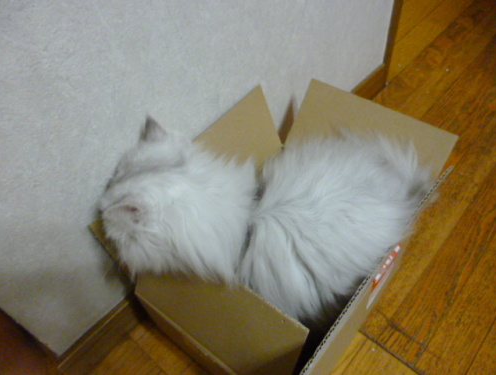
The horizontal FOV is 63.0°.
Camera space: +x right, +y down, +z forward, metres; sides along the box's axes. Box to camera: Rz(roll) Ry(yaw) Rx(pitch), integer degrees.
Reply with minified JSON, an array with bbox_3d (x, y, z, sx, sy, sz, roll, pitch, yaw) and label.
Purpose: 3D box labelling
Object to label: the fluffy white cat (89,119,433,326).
[{"bbox_3d":[0.044,0.039,0.557,0.427,0.323,0.220,-7,48,1],"label":"fluffy white cat"}]

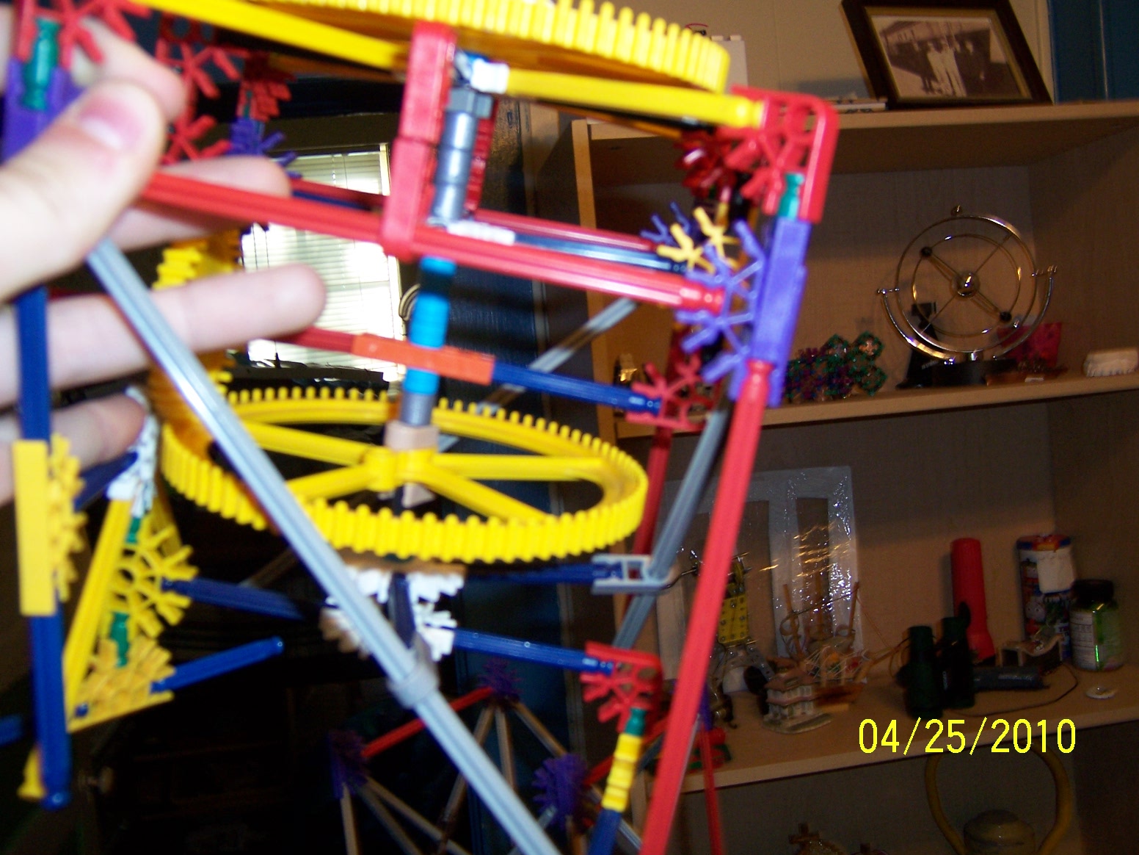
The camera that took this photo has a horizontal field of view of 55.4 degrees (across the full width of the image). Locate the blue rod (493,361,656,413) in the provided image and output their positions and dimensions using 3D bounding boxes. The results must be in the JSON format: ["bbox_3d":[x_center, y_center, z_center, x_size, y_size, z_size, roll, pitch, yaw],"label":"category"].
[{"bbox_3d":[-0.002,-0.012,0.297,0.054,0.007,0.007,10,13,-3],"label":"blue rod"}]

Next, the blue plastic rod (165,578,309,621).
[{"bbox_3d":[-0.088,0.050,0.308,0.054,0.006,0.006,11,11,-2],"label":"blue plastic rod"}]

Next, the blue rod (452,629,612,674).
[{"bbox_3d":[-0.015,0.064,0.310,0.054,0.006,0.006,11,11,-2],"label":"blue rod"}]

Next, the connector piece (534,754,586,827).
[{"bbox_3d":[-0.005,0.182,0.544,0.022,0.037,0.022,-4,3,33],"label":"connector piece"}]

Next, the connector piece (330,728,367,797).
[{"bbox_3d":[-0.120,0.187,0.607,0.022,0.037,0.022,-4,3,33],"label":"connector piece"}]

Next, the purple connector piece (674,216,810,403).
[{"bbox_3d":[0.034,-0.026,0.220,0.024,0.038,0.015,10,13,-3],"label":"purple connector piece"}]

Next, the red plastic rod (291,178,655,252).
[{"bbox_3d":[-0.034,-0.071,0.362,0.128,0.006,0.006,9,12,-3],"label":"red plastic rod"}]

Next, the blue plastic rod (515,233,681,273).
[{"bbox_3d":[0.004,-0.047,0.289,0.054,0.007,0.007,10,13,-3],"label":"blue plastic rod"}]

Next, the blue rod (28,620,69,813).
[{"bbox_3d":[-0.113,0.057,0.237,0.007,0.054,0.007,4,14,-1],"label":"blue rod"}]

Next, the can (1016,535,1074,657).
[{"bbox_3d":[0.615,0.220,1.400,0.066,0.155,0.066,-5,3,23],"label":"can"}]

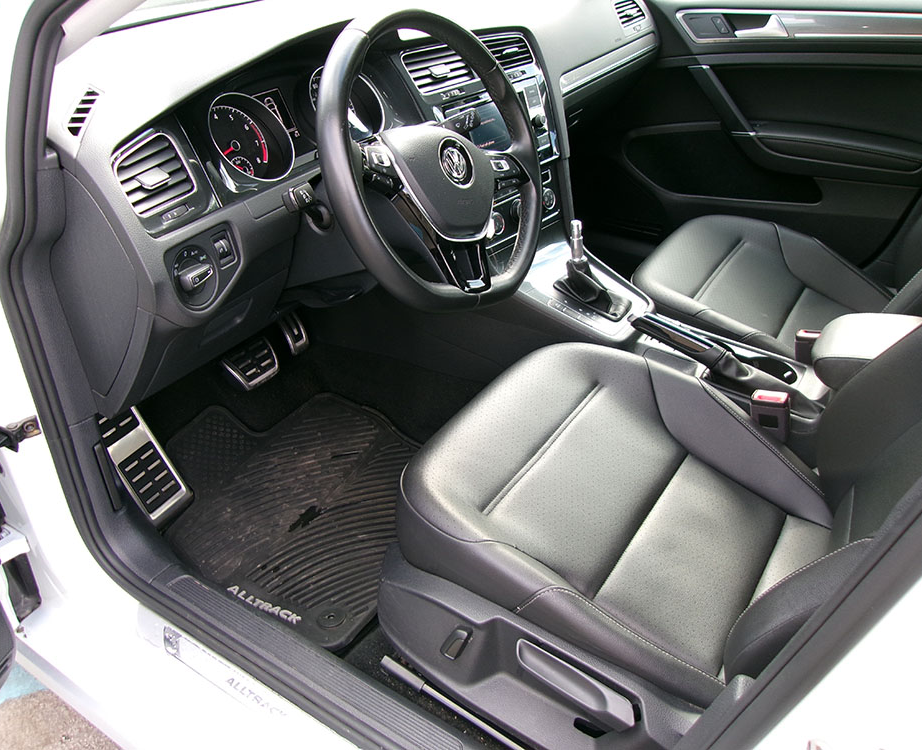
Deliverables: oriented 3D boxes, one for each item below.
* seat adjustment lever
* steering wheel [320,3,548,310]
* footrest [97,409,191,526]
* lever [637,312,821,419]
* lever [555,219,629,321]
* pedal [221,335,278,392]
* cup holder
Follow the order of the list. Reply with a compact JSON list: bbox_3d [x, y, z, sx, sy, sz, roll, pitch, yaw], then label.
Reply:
[{"bbox_3d":[0.122,0.331,0.844,0.142,0.036,0.032,27,43,24],"label":"seat adjustment lever"},{"bbox_3d":[-0.028,-0.251,0.944,0.090,0.360,0.370,-6,6,43],"label":"steering wheel"},{"bbox_3d":[-0.575,0.157,1.383,0.045,0.235,0.083,-13,21,40],"label":"footrest"},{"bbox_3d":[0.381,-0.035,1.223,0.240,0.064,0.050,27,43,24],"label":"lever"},{"bbox_3d":[0.221,-0.186,1.328,0.118,0.153,0.078,18,38,31],"label":"lever"},{"bbox_3d":[-0.403,-0.027,1.490,0.030,0.085,0.100,-16,17,45],"label":"pedal"},{"bbox_3d":[0.503,0.007,1.280,0.082,0.058,0.080,18,38,31],"label":"cup holder"}]

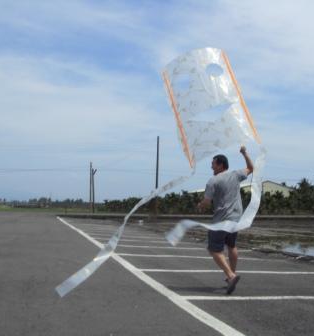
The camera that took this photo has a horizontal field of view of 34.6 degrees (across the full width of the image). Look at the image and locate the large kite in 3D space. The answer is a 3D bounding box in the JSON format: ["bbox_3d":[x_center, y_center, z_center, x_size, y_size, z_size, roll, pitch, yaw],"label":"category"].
[{"bbox_3d":[0.041,0.046,5.850,2.400,2.850,0.950,-1,-4,9],"label":"large kite"}]

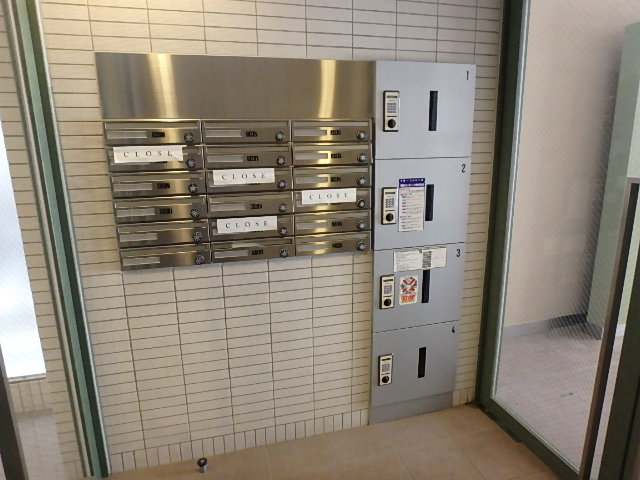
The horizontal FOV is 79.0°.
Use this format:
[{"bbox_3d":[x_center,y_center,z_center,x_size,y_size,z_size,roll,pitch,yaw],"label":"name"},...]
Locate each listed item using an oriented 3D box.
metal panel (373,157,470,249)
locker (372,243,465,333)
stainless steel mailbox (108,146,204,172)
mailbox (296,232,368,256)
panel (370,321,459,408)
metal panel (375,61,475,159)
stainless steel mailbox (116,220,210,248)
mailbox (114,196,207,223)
[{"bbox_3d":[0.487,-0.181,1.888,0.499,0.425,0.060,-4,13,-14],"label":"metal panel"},{"bbox_3d":[0.492,0.234,1.978,0.494,0.420,0.060,-4,13,-14],"label":"locker"},{"bbox_3d":[-0.642,-0.326,1.548,0.350,0.097,0.050,-4,13,-14],"label":"stainless steel mailbox"},{"bbox_3d":[0.059,0.015,1.809,0.360,0.093,0.050,-4,13,-14],"label":"mailbox"},{"bbox_3d":[0.494,0.644,2.067,0.485,0.418,0.060,-4,13,-14],"label":"panel"},{"bbox_3d":[0.476,-0.590,1.797,0.495,0.410,0.060,-4,13,-14],"label":"metal panel"},{"bbox_3d":[-0.640,-0.032,1.611,0.349,0.101,0.050,-4,13,-14],"label":"stainless steel mailbox"},{"bbox_3d":[-0.641,-0.131,1.590,0.349,0.098,0.050,-4,13,-14],"label":"mailbox"}]

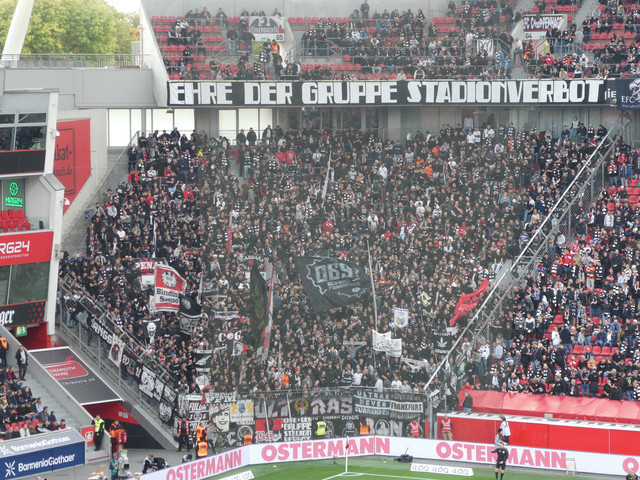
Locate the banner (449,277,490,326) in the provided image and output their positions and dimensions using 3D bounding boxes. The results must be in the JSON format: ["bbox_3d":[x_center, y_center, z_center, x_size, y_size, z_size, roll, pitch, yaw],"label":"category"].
[{"bbox_3d":[7.698,3.167,128.530,2.200,2.400,0.400,1,4,12],"label":"banner"}]

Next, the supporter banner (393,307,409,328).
[{"bbox_3d":[4.047,3.897,125.494,0.800,1.100,0.060,0,4,-6],"label":"supporter banner"}]

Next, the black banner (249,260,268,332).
[{"bbox_3d":[-3.029,2.782,122.919,1.000,3.500,0.350,-1,4,-17],"label":"black banner"}]

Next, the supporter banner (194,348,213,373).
[{"bbox_3d":[-5.792,5.991,124.100,0.920,1.150,0.100,-1,4,-15],"label":"supporter banner"}]

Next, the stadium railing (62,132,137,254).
[{"bbox_3d":[-12.650,-2.668,143.200,0.120,6.600,10.400,1,4,20],"label":"stadium railing"}]

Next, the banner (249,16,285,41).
[{"bbox_3d":[-3.258,-12.819,152.000,2.200,1.450,0.100,-1,4,-12],"label":"banner"}]

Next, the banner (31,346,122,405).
[{"bbox_3d":[-11.848,6.580,120.984,2.450,0.120,4.790,-4,33,-43],"label":"banner"}]

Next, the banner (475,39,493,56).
[{"bbox_3d":[9.504,-11.189,145.083,1.060,1.060,0.050,1,4,14],"label":"banner"}]

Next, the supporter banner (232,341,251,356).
[{"bbox_3d":[-4.039,5.512,126.800,1.050,0.800,0.080,-1,4,-12],"label":"supporter banner"}]

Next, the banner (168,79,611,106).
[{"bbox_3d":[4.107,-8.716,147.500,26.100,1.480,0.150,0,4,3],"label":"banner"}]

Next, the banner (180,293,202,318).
[{"bbox_3d":[-6.379,3.226,122.947,1.220,1.300,0.200,-1,4,-14],"label":"banner"}]

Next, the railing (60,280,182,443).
[{"bbox_3d":[-9.780,5.901,121.012,0.300,6.900,8.900,-3,5,-44],"label":"railing"}]

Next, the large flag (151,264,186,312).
[{"bbox_3d":[-7.459,2.388,122.894,1.650,2.350,0.250,-1,4,-14],"label":"large flag"}]

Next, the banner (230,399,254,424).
[{"bbox_3d":[-3.738,8.273,120.400,1.220,1.150,0.080,-1,4,-18],"label":"banner"}]

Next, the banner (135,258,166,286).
[{"bbox_3d":[-9.162,1.703,134.910,1.750,1.450,0.120,-1,4,-20],"label":"banner"}]

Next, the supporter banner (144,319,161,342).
[{"bbox_3d":[-8.509,4.608,126.800,0.860,1.200,0.080,-2,4,-22],"label":"supporter banner"}]

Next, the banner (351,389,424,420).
[{"bbox_3d":[3.414,8.199,124.400,4.000,1.380,0.100,2,5,27],"label":"banner"}]

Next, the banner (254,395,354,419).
[{"bbox_3d":[-0.773,8.330,124.500,5.200,1.040,0.100,-1,4,-17],"label":"banner"}]

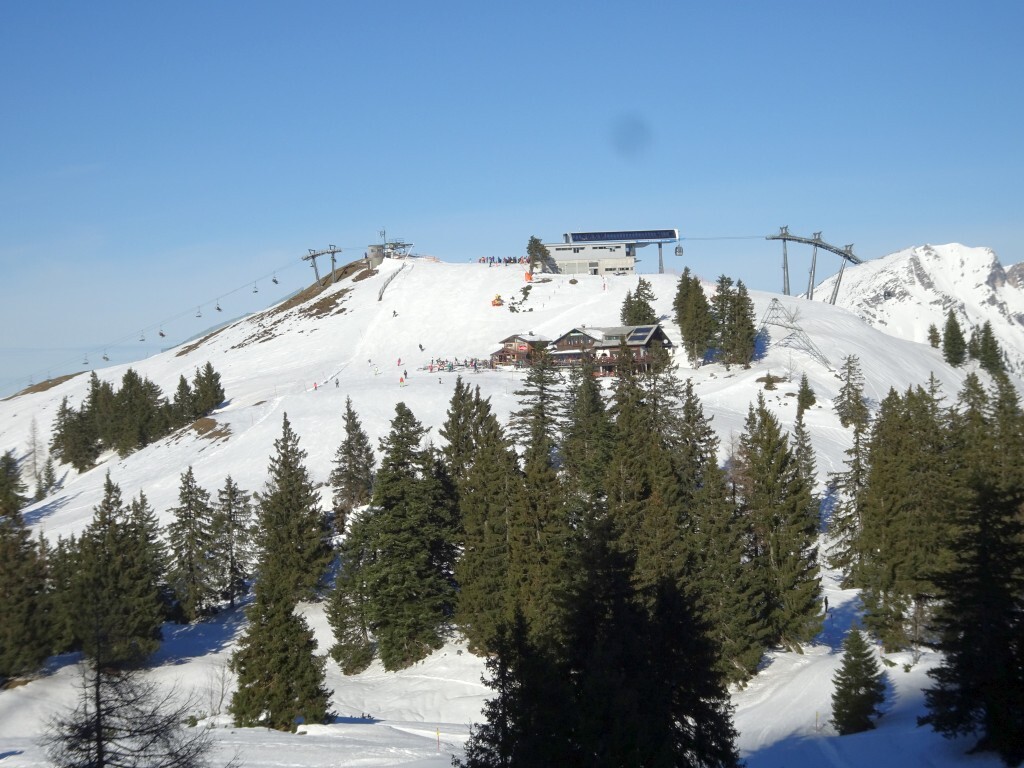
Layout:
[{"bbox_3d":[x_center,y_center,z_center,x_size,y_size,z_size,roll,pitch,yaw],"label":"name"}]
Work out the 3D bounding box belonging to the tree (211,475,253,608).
[{"bbox_3d":[-33.188,18.635,280.000,4.870,15.850,4.870,0,1,0],"label":"tree"}]

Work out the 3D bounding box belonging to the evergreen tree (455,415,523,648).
[{"bbox_3d":[-2.470,15.620,249.000,7.150,25.670,6.940,-1,-1,0],"label":"evergreen tree"}]

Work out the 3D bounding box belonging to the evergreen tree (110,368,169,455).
[{"bbox_3d":[-65.930,5.060,420.000,9.440,15.620,9.160,-1,-1,0],"label":"evergreen tree"}]

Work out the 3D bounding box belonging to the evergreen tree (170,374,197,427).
[{"bbox_3d":[-60.800,3.050,438.000,4.570,9.620,4.430,-1,-1,0],"label":"evergreen tree"}]

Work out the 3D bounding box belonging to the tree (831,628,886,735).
[{"bbox_3d":[32.505,27.908,222.000,5.150,9.940,5.150,0,1,0],"label":"tree"}]

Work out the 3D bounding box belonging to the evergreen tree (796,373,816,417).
[{"bbox_3d":[52.890,1.890,425.000,3.230,7.900,3.140,-1,-1,0],"label":"evergreen tree"}]

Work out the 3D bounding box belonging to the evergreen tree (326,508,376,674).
[{"bbox_3d":[-16.380,21.310,243.000,5.610,17.050,5.440,-1,-1,0],"label":"evergreen tree"}]

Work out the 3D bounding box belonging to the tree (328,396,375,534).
[{"bbox_3d":[-21.160,10.740,312.000,6.060,18.190,5.880,-1,-1,0],"label":"tree"}]

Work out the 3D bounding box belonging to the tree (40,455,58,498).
[{"bbox_3d":[-75.829,15.166,388.000,2.890,7.210,2.890,0,1,0],"label":"tree"}]

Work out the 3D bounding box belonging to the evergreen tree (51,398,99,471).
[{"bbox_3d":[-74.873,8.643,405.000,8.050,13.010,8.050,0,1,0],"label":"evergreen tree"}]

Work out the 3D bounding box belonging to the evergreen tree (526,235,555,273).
[{"bbox_3d":[6.985,-31.984,580.000,6.730,9.310,6.730,0,1,0],"label":"evergreen tree"}]

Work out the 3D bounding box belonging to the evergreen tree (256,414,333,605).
[{"bbox_3d":[-24.930,14.200,270.000,8.900,21.450,8.630,-1,-1,0],"label":"evergreen tree"}]

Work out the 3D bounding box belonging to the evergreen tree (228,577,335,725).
[{"bbox_3d":[-22.206,25.755,227.000,9.780,14.960,9.780,0,1,0],"label":"evergreen tree"}]

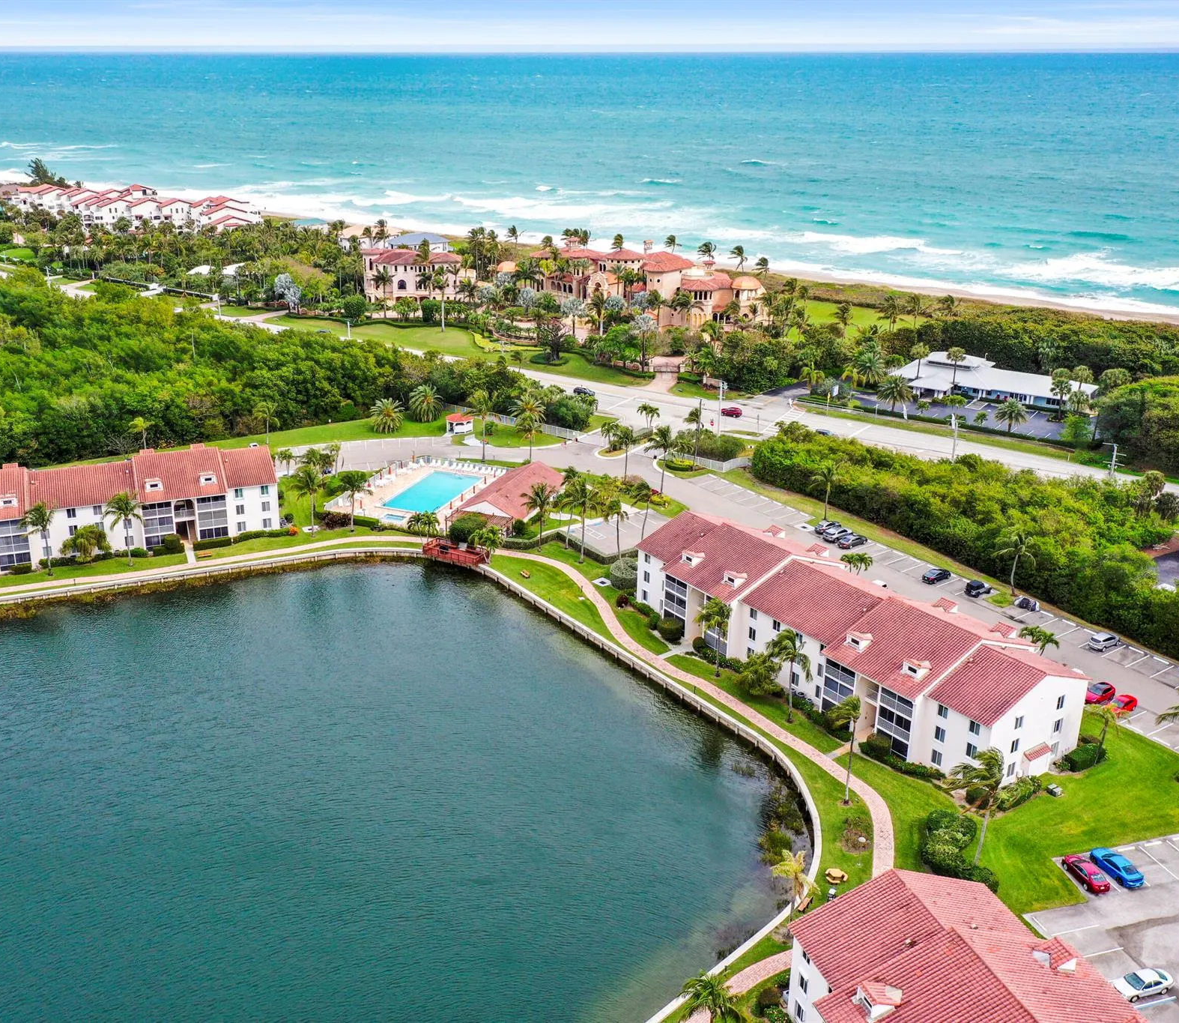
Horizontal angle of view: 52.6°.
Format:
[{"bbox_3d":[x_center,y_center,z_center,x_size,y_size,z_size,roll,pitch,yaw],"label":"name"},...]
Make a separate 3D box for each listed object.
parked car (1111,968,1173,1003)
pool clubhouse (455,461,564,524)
[{"bbox_3d":[44.089,37.424,94.847,4.750,1.420,1.800,-6,22,-15],"label":"parked car"},{"bbox_3d":[-11.590,-2.624,187.733,10.330,4.800,19.533,8,23,20],"label":"pool clubhouse"}]

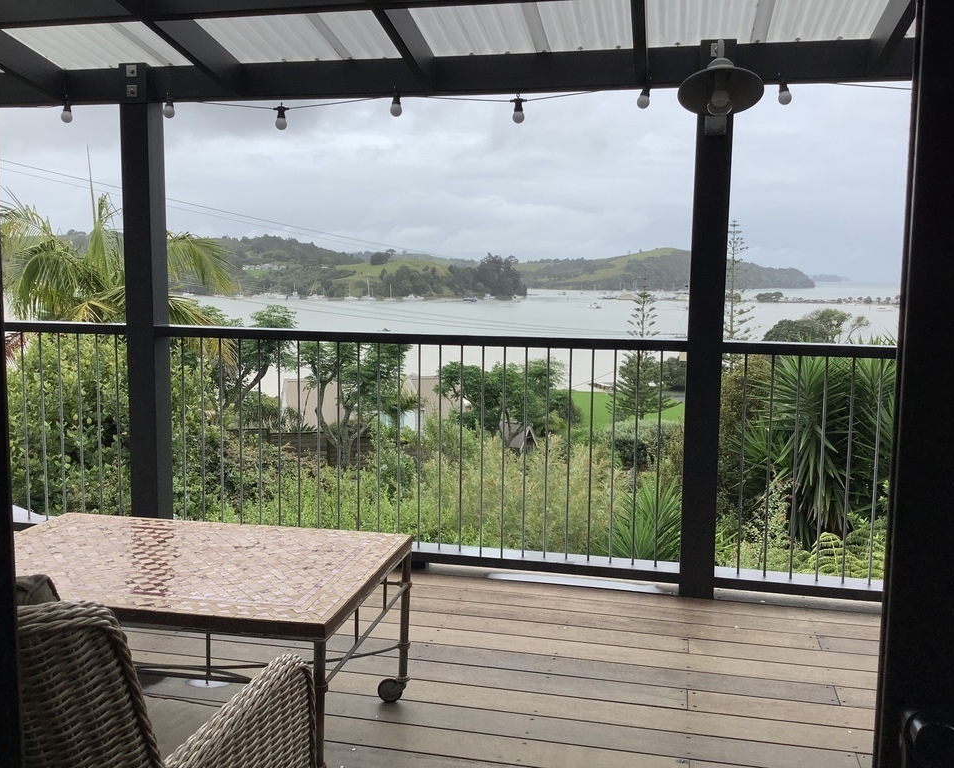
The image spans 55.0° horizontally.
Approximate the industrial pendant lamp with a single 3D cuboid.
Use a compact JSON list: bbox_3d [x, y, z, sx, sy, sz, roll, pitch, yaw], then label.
[{"bbox_3d":[0.888,-1.124,3.337,0.305,0.250,0.315,2,7,13],"label":"industrial pendant lamp"}]

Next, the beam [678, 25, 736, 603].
[{"bbox_3d":[0.924,-0.229,3.695,0.138,2.207,0.138,2,7,13],"label":"beam"}]

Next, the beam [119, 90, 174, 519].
[{"bbox_3d":[-1.520,-0.306,4.241,0.138,2.165,0.138,2,7,13],"label":"beam"}]

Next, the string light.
[{"bbox_3d":[0.170,-1.115,3.727,0.062,0.112,0.052,2,7,13],"label":"string light"}]

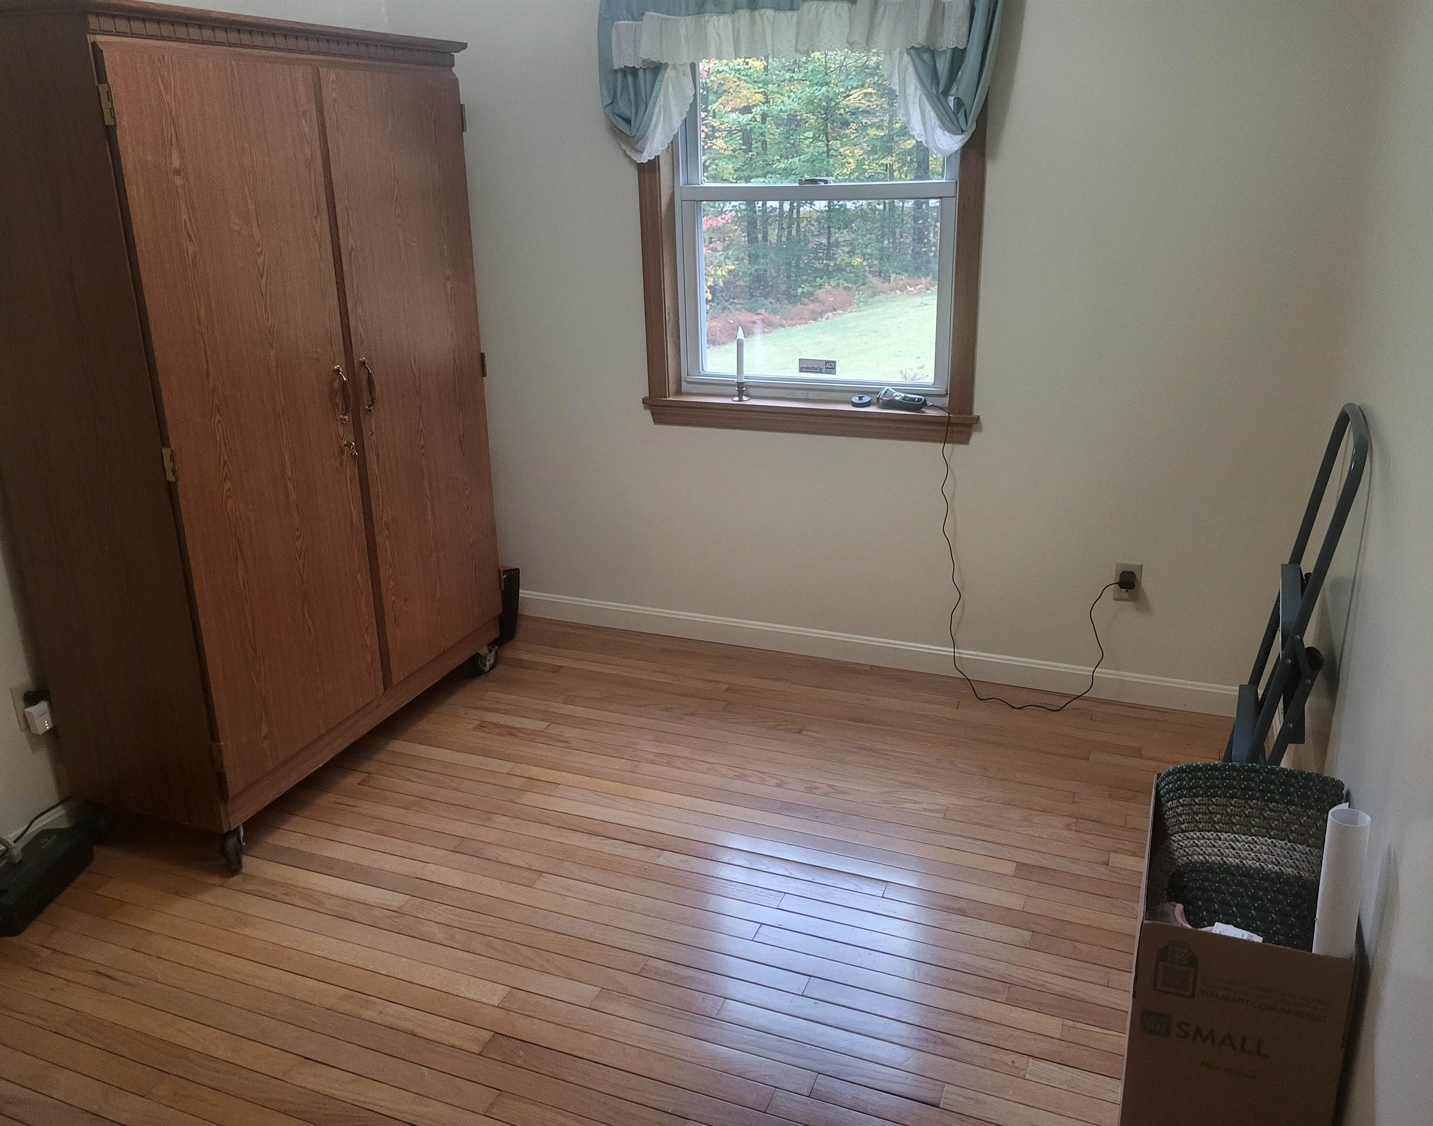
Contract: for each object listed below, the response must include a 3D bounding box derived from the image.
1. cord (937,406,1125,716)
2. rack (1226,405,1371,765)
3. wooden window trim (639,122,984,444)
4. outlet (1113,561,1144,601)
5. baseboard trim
[{"bbox_3d":[0.874,-0.003,3.207,0.530,0.815,0.135,7,21,21],"label":"cord"},{"bbox_3d":[1.153,0.205,2.308,0.130,1.020,0.430,16,25,20],"label":"rack"},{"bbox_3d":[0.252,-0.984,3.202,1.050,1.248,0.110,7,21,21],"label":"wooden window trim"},{"bbox_3d":[1.160,0.054,3.182,0.070,0.114,0.012,7,21,21],"label":"outlet"},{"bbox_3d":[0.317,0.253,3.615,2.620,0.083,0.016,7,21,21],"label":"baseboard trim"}]

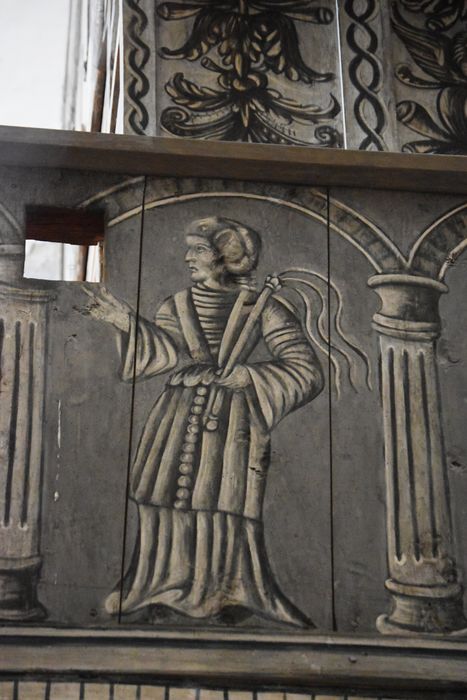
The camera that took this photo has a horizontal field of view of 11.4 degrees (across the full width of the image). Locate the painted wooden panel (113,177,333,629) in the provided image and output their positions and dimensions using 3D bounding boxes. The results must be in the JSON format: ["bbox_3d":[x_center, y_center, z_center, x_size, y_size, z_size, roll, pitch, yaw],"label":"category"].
[{"bbox_3d":[-0.007,0.080,4.023,0.347,0.880,0.035,3,-31,-6],"label":"painted wooden panel"}]

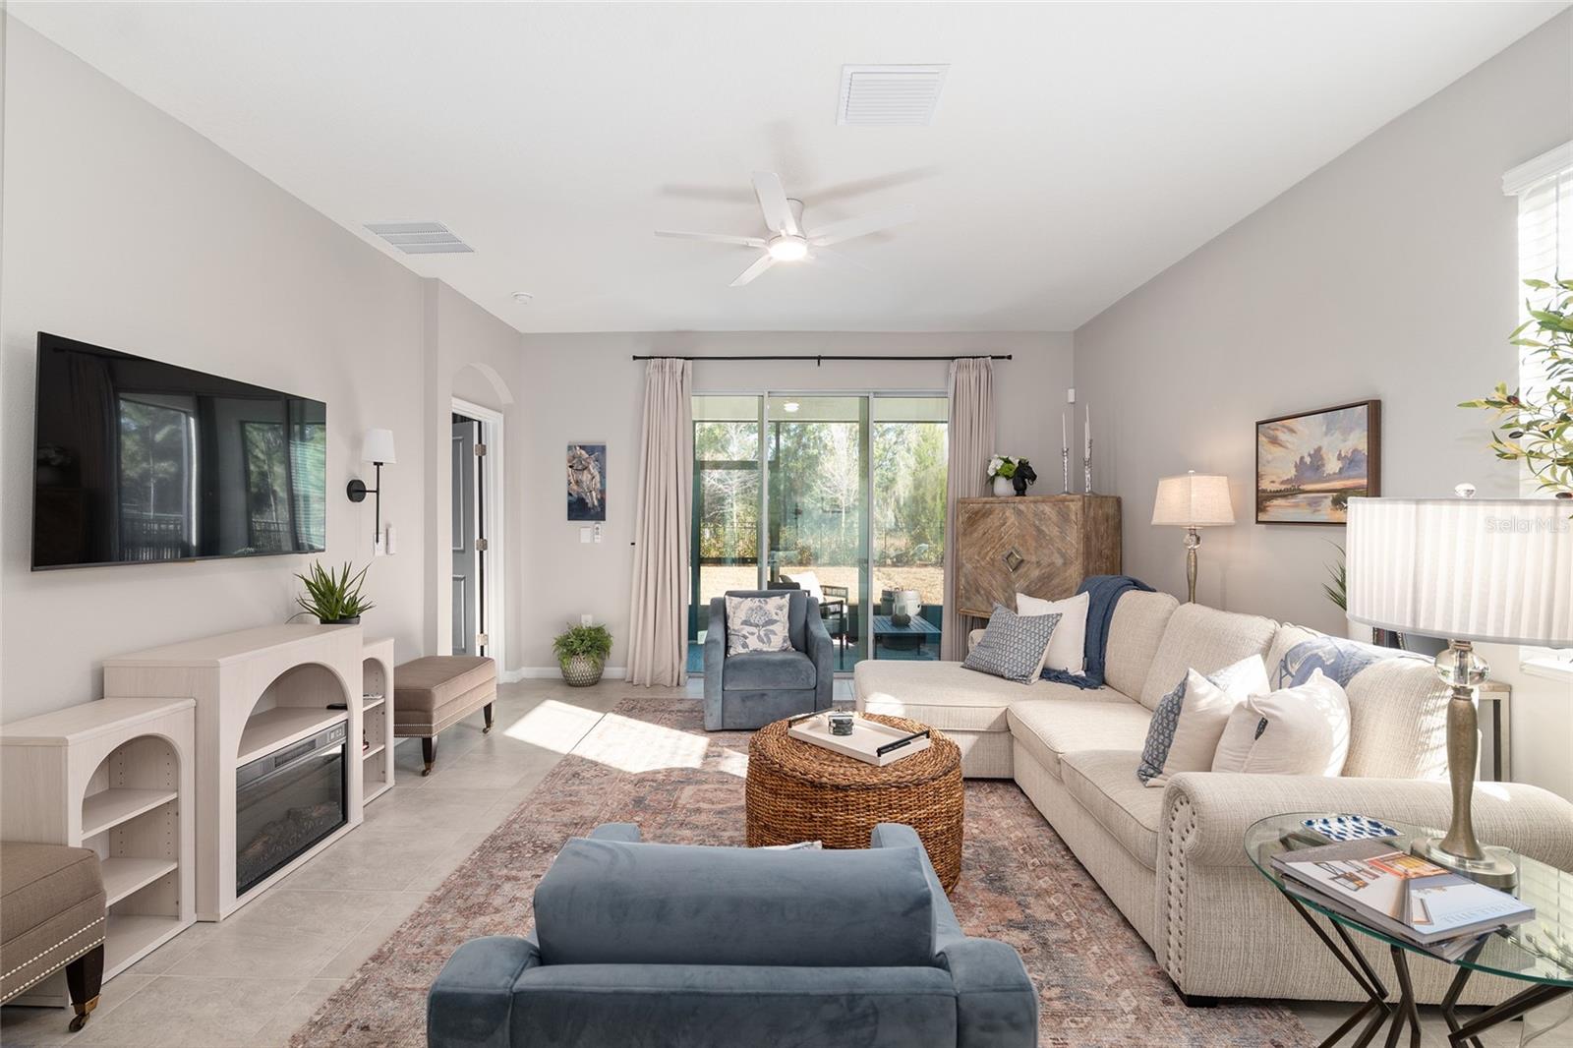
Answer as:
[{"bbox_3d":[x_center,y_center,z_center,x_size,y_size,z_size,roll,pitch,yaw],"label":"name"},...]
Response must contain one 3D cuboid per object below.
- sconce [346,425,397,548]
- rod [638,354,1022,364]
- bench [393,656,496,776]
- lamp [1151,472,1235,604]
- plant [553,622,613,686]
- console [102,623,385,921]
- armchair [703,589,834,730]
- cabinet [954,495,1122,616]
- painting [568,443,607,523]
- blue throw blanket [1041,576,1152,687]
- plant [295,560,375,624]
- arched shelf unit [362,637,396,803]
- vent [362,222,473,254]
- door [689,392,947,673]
[{"bbox_3d":[-2.263,-0.204,3.594,0.215,0.635,0.160,0,0,0],"label":"sconce"},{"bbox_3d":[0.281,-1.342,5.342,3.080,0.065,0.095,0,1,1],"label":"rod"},{"bbox_3d":[-2.030,1.075,3.745,0.450,0.460,0.760,0,0,0],"label":"bench"},{"bbox_3d":[2.064,0.118,3.330,0.270,0.770,0.320,0,1,1],"label":"lamp"},{"bbox_3d":[-1.616,1.038,5.240,0.460,0.490,0.420,0,1,1],"label":"plant"},{"bbox_3d":[-2.054,0.883,2.522,0.385,0.865,0.715,0,1,1],"label":"console"},{"bbox_3d":[-0.143,0.886,4.530,0.810,0.820,0.830,0,0,-4],"label":"armchair"},{"bbox_3d":[1.754,0.567,4.611,0.550,1.487,0.910,0,1,-41],"label":"cabinet"},{"bbox_3d":[-1.652,-0.342,5.419,0.318,0.635,0.035,0,1,1],"label":"painting"},{"bbox_3d":[1.846,0.605,3.880,0.570,0.570,0.600,0,0,0],"label":"blue throw blanket"},{"bbox_3d":[-2.105,0.380,3.060,0.320,0.385,0.330,0,0,0],"label":"plant"},{"bbox_3d":[-2.113,0.943,3.088,0.290,0.730,0.400,0,1,1],"label":"arched shelf unit"},{"bbox_3d":[-2.024,-1.571,3.628,0.450,0.020,0.420,0,1,1],"label":"vent"},{"bbox_3d":[0.271,0.087,5.550,2.620,2.430,0.120,0,0,0],"label":"door"}]

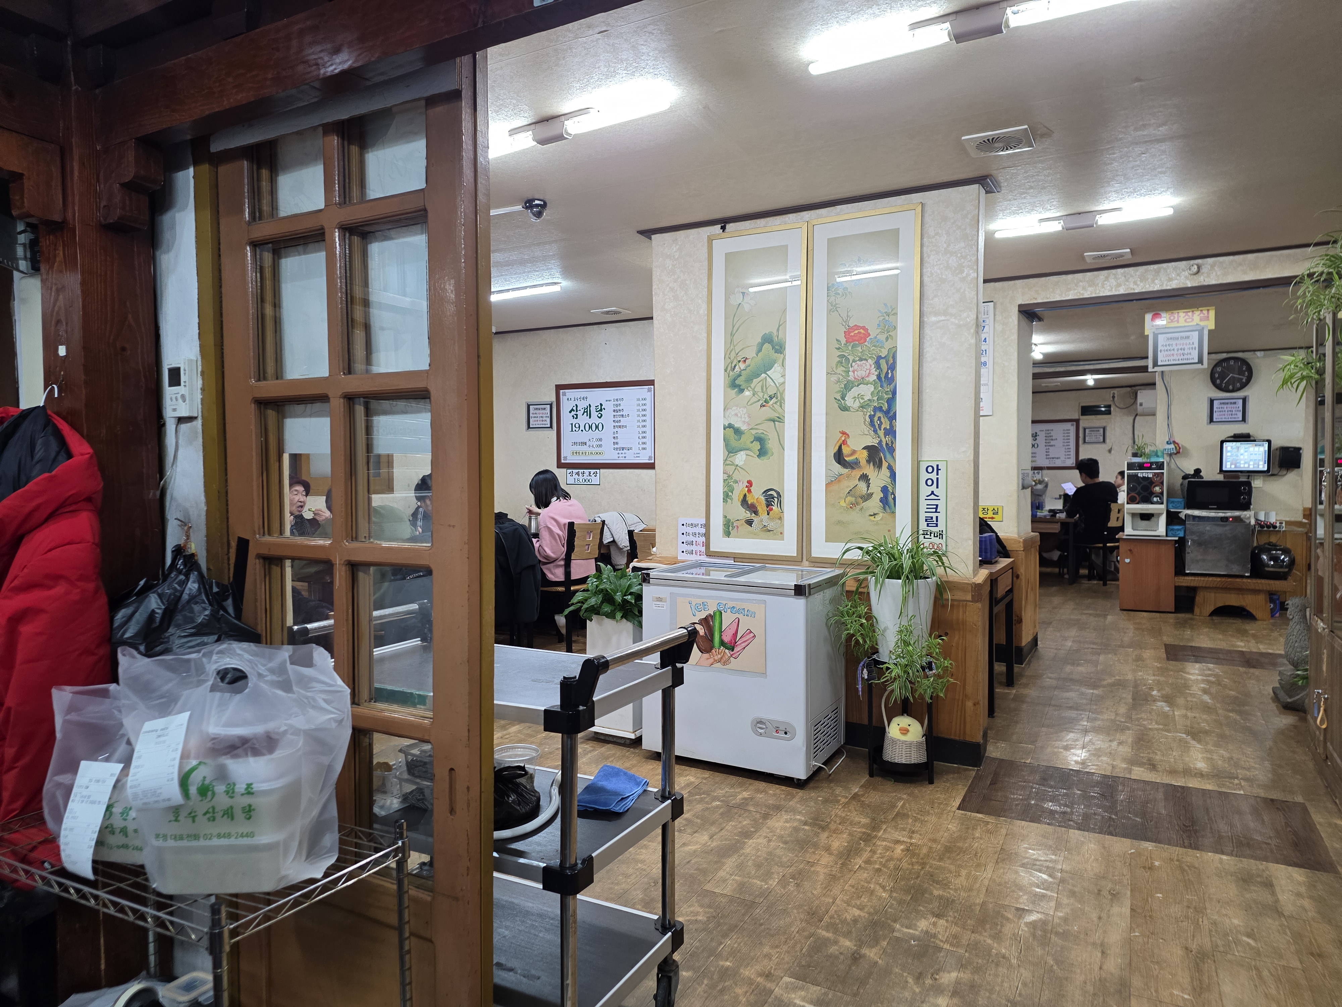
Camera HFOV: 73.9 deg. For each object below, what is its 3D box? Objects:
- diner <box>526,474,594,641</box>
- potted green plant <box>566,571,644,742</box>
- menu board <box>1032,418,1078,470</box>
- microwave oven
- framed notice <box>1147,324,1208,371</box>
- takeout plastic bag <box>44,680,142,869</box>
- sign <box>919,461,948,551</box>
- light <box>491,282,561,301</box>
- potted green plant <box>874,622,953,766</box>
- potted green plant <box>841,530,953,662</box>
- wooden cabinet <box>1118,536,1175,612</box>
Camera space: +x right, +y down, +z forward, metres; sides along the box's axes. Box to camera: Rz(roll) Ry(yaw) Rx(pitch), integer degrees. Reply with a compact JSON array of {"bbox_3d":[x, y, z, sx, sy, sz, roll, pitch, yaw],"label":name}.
[{"bbox_3d":[-0.887,0.391,6.607,0.620,1.290,0.480,2,3,38],"label":"diner"},{"bbox_3d":[-0.292,0.667,4.100,0.380,0.770,0.370,1,2,28],"label":"potted green plant"},{"bbox_3d":[5.110,-0.804,12.300,0.950,0.700,0.035,1,2,28],"label":"menu board"},{"bbox_3d":[4.813,-0.075,7.837,0.470,0.255,0.350,1,3,28],"label":"microwave oven"},{"bbox_3d":[3.052,-0.936,5.360,0.310,0.257,0.025,2,3,33],"label":"framed notice"},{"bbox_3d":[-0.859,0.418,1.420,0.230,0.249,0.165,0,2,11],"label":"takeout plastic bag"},{"bbox_3d":[1.125,0.013,3.836,0.120,0.390,0.010,1,2,28],"label":"sign"},{"bbox_3d":[-1.261,-1.467,6.312,1.200,0.085,0.100,2,3,32],"label":"light"},{"bbox_3d":[0.943,0.732,3.450,0.290,0.530,0.260,0,2,17],"label":"potted green plant"},{"bbox_3d":[0.883,0.360,3.500,0.450,0.500,0.410,0,2,14],"label":"potted green plant"},{"bbox_3d":[4.385,0.634,8.204,0.455,0.645,0.450,1,3,27],"label":"wooden cabinet"}]

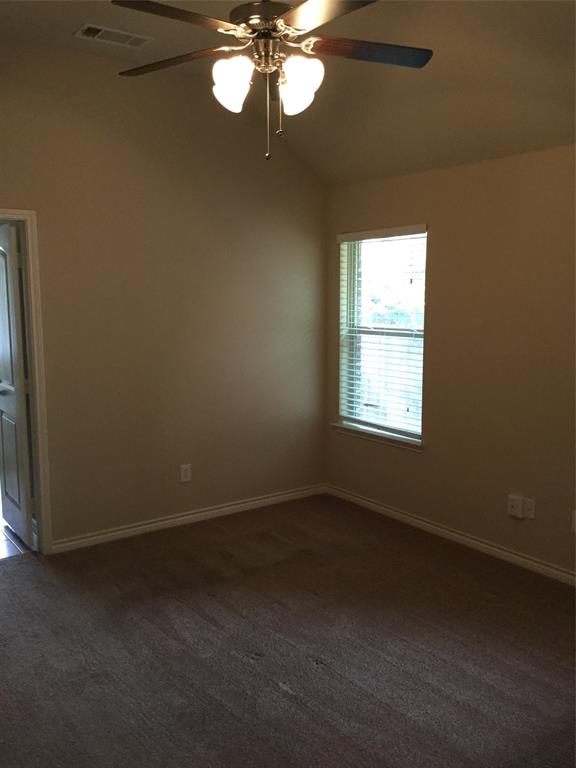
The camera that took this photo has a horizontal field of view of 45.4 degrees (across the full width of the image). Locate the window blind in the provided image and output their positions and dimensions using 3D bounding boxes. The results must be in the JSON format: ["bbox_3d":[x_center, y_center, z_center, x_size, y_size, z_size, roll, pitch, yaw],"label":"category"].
[{"bbox_3d":[0.665,-0.383,5.047,0.060,1.450,0.915,-6,9,-36],"label":"window blind"}]

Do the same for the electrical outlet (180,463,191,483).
[{"bbox_3d":[-0.723,0.633,4.890,0.073,0.116,0.012,-6,9,-36],"label":"electrical outlet"}]

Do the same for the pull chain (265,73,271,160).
[{"bbox_3d":[-0.078,-1.040,2.676,0.018,0.326,0.018,0,8,0],"label":"pull chain"}]

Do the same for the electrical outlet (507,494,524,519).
[{"bbox_3d":[1.377,0.744,4.165,0.022,0.119,0.080,-6,9,-36],"label":"electrical outlet"}]

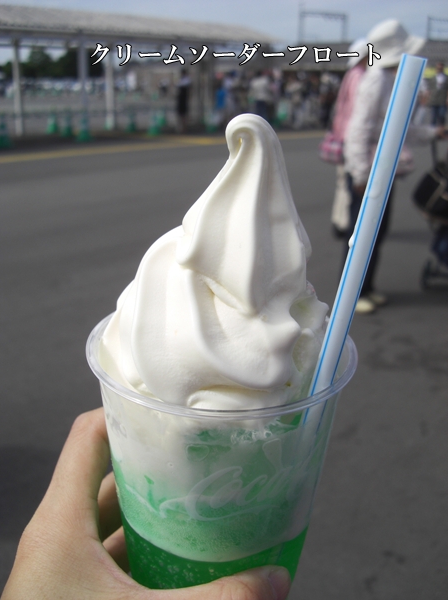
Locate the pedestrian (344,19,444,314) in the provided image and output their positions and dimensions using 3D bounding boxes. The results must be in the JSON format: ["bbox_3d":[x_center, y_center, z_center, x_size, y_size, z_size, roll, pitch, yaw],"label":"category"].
[{"bbox_3d":[0.938,-0.718,3.612,0.500,1.590,0.450,4,19,12],"label":"pedestrian"}]

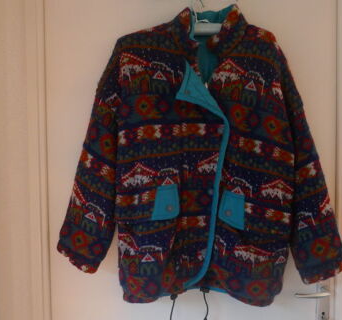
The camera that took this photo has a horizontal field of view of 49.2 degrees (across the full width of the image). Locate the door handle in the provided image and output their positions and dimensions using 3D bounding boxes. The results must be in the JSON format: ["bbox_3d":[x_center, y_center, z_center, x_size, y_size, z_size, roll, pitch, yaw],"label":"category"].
[{"bbox_3d":[0.402,0.377,1.065,0.113,0.026,0.055,-1,2,0],"label":"door handle"}]

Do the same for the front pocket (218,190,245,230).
[{"bbox_3d":[0.165,0.137,1.015,0.071,0.106,0.018,-1,2,0],"label":"front pocket"}]

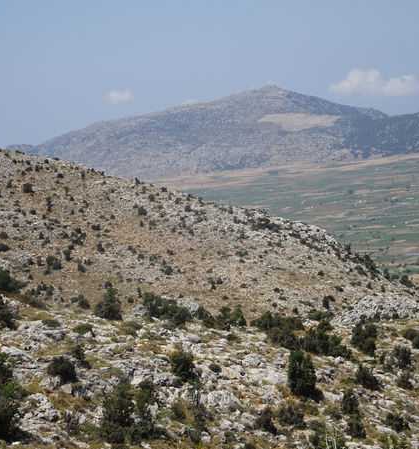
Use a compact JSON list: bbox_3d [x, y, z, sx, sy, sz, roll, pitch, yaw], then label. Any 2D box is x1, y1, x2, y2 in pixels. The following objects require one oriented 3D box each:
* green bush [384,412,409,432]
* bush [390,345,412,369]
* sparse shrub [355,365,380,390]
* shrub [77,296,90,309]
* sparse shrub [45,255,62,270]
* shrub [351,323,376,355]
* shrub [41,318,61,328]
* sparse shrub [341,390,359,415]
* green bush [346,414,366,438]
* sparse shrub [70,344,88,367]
[{"bbox_3d":[8.591,9.097,62.000,1.103,0.900,1.014,0,5,0],"label":"green bush"},{"bbox_3d":[11.240,7.727,79.000,1.288,1.307,1.223,0,4,0],"label":"bush"},{"bbox_3d":[10.422,10.092,89.017,1.715,1.664,1.544,0,5,0],"label":"sparse shrub"},{"bbox_3d":[-11.017,6.820,118.000,1.224,0.956,1.163,0,4,0],"label":"shrub"},{"bbox_3d":[-24.276,5.913,210.000,2.801,2.440,2.577,0,5,0],"label":"sparse shrub"},{"bbox_3d":[12.204,8.976,106.251,2.205,2.444,1.984,0,5,0],"label":"shrub"},{"bbox_3d":[-11.193,6.969,95.000,1.408,0.690,1.197,0,5,0],"label":"shrub"},{"bbox_3d":[6.847,8.657,66.000,0.880,1.246,0.810,0,5,0],"label":"sparse shrub"},{"bbox_3d":[7.928,10.895,72.785,1.079,1.256,0.971,0,5,0],"label":"green bush"},{"bbox_3d":[-7.225,7.280,75.000,1.000,1.147,0.950,0,4,0],"label":"sparse shrub"}]

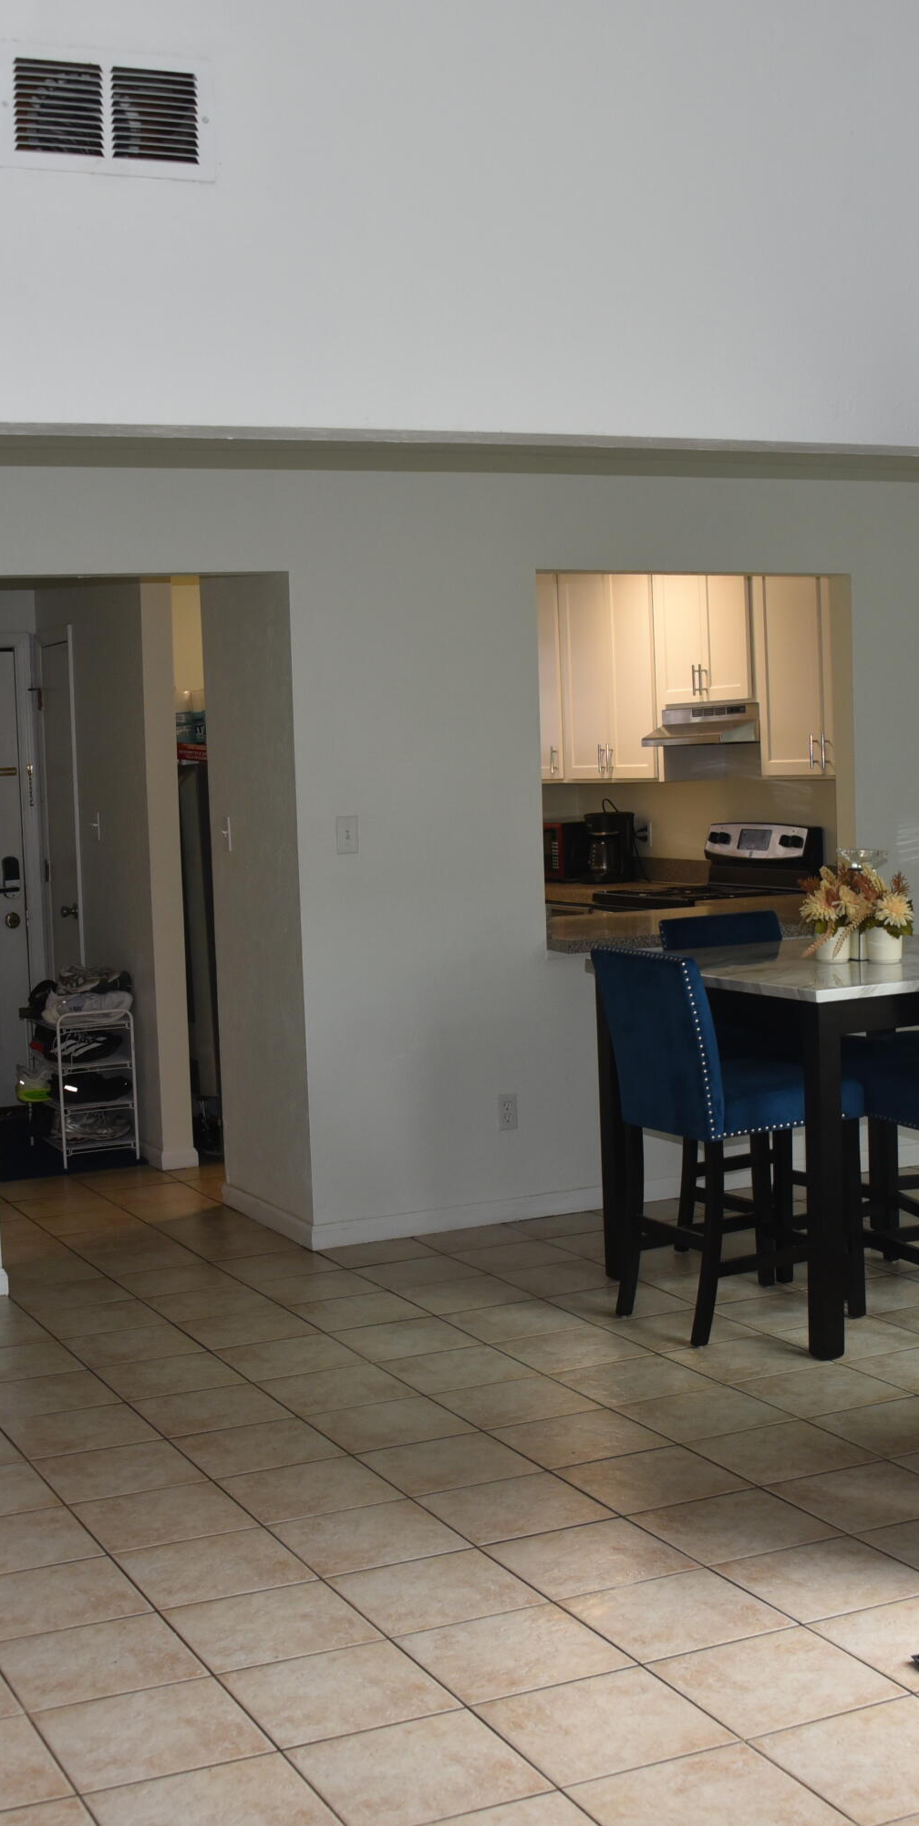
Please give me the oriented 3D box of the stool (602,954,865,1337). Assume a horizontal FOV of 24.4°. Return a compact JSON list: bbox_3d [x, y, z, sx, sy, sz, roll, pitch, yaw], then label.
[{"bbox_3d":[0.712,0.576,5.597,0.580,0.980,0.470,-4,5,-25],"label":"stool"}]

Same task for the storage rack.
[{"bbox_3d":[-1.458,0.653,8.246,0.290,0.580,0.530,-4,5,-25],"label":"storage rack"}]

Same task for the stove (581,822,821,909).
[{"bbox_3d":[0.936,0.249,8.582,0.700,1.176,0.770,-4,5,-25],"label":"stove"}]

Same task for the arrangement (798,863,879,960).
[{"bbox_3d":[1.013,0.002,5.722,0.200,0.256,0.180,-2,4,0],"label":"arrangement"}]

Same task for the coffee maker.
[{"bbox_3d":[0.681,-0.304,9.504,0.180,0.330,0.220,2,6,43],"label":"coffee maker"}]

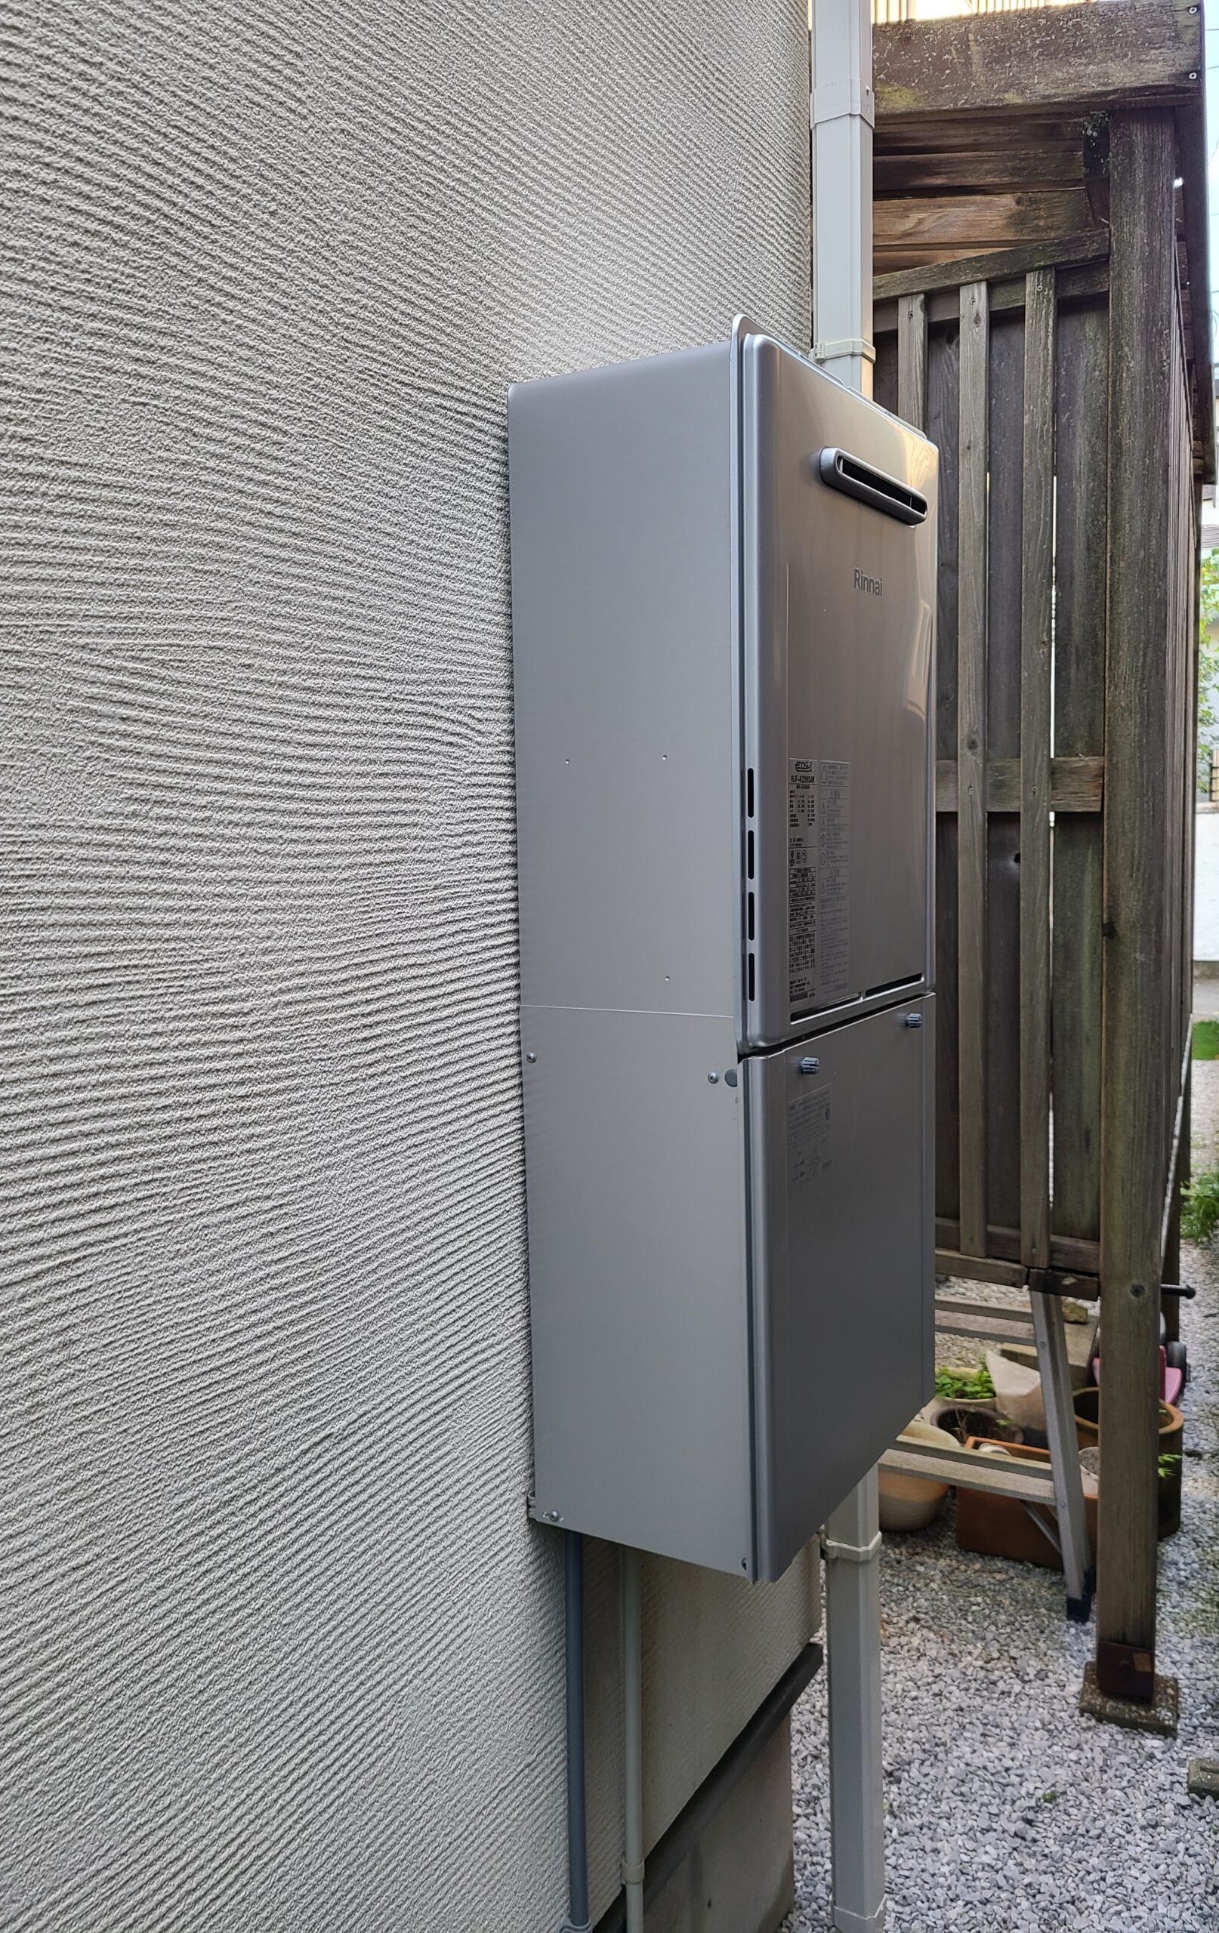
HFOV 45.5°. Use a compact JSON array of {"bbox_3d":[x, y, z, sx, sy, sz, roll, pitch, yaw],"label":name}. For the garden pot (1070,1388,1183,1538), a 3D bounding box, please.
[{"bbox_3d":[1.145,1.109,3.237,0.250,0.243,0.250,-1,6,0],"label":"garden pot"}]

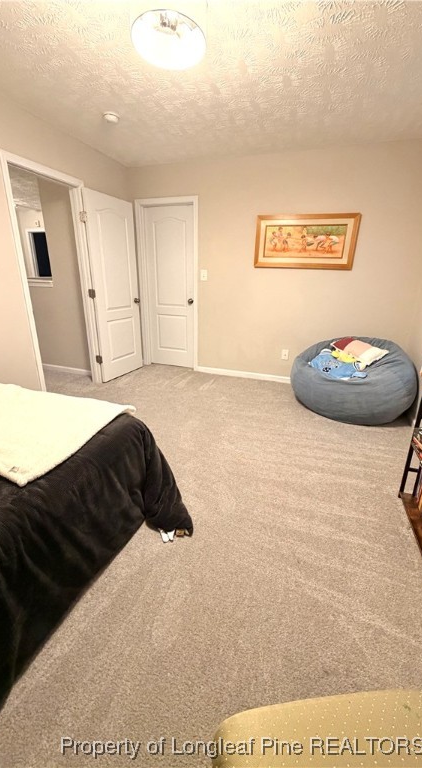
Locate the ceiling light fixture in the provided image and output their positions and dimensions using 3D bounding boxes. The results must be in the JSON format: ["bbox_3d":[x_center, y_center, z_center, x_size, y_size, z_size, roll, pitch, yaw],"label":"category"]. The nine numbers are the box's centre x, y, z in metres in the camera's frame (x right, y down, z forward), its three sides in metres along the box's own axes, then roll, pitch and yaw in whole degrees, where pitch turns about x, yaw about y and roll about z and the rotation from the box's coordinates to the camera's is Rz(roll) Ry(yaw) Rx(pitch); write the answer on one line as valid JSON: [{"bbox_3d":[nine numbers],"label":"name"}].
[{"bbox_3d":[-0.219,-1.763,1.629,0.375,0.100,0.375,1,20,0],"label":"ceiling light fixture"}]

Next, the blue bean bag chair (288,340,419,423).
[{"bbox_3d":[1.353,-0.047,3.029,1.060,0.690,1.030,13,23,28],"label":"blue bean bag chair"}]

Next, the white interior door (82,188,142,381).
[{"bbox_3d":[-1.117,-1.079,3.698,0.040,2.030,0.762,11,22,24],"label":"white interior door"}]

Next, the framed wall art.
[{"bbox_3d":[0.996,-1.514,3.326,1.035,0.525,0.030,8,21,18],"label":"framed wall art"}]

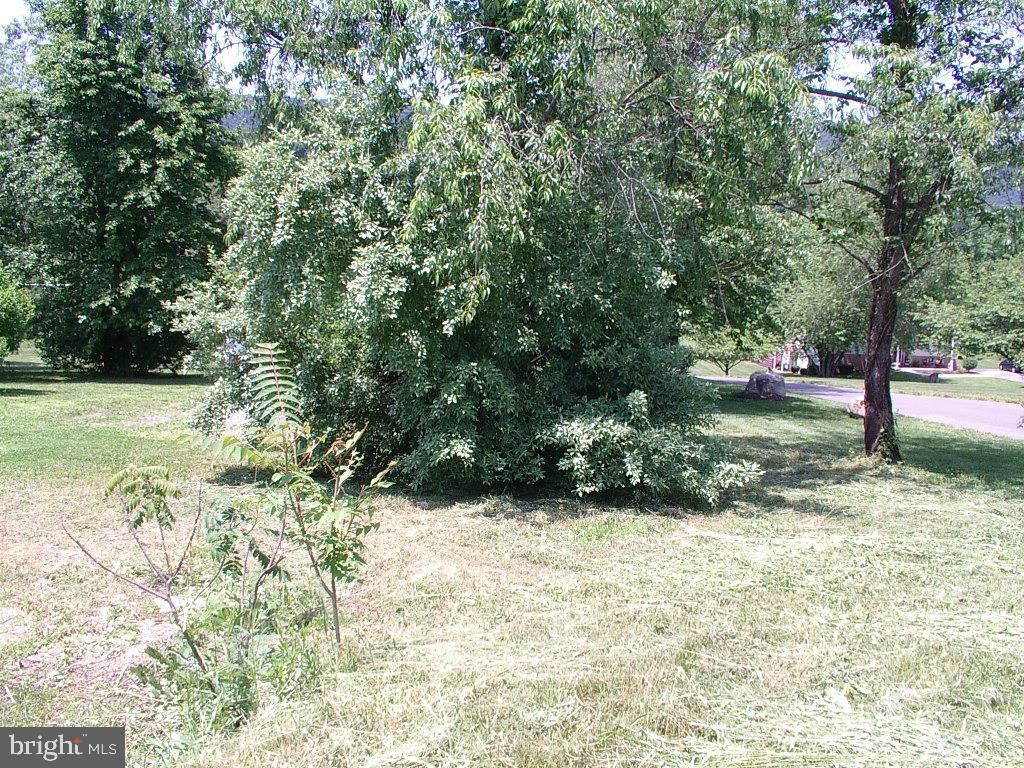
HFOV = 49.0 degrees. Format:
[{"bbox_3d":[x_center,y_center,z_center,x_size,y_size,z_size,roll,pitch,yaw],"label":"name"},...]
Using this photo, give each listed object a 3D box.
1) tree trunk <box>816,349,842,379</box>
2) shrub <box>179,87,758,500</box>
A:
[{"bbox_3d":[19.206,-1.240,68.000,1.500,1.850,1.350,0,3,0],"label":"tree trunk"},{"bbox_3d":[-0.470,-1.050,11.900,6.000,4.200,4.300,0,3,0],"label":"shrub"}]

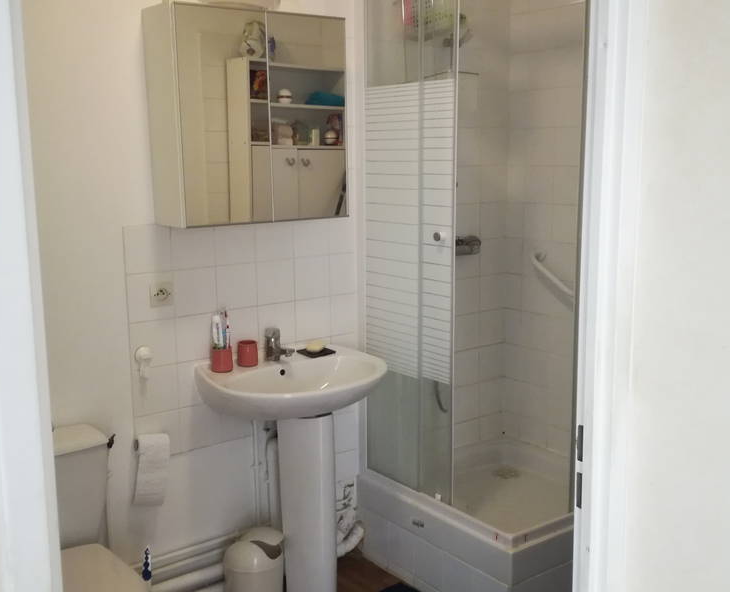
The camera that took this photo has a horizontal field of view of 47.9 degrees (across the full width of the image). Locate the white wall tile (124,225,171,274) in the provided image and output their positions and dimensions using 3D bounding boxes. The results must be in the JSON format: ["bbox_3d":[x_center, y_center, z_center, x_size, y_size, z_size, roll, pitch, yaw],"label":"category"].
[{"bbox_3d":[-0.672,-0.148,2.540,0.150,0.150,0.010,-8,12,-36],"label":"white wall tile"}]

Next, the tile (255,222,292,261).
[{"bbox_3d":[-0.310,-0.197,2.807,0.150,0.150,0.010,-8,12,-36],"label":"tile"}]

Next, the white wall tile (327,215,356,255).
[{"bbox_3d":[-0.068,-0.229,2.985,0.150,0.150,0.010,-8,12,-36],"label":"white wall tile"}]

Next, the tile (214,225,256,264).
[{"bbox_3d":[-0.427,-0.178,2.704,0.149,0.149,0.010,-8,13,-36],"label":"tile"}]

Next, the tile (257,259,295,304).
[{"bbox_3d":[-0.308,-0.048,2.832,0.150,0.150,0.010,-8,12,-36],"label":"tile"}]

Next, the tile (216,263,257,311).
[{"bbox_3d":[-0.427,-0.031,2.732,0.149,0.149,0.010,-8,13,-36],"label":"tile"}]

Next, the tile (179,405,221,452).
[{"bbox_3d":[-0.544,0.429,2.725,0.149,0.149,0.010,-8,13,-36],"label":"tile"}]

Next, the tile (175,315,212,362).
[{"bbox_3d":[-0.548,0.133,2.679,0.150,0.150,0.010,-8,12,-36],"label":"tile"}]

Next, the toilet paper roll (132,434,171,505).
[{"bbox_3d":[-0.665,0.534,2.577,0.100,0.220,0.095,-8,12,-36],"label":"toilet paper roll"}]

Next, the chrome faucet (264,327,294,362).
[{"bbox_3d":[-0.278,0.162,2.702,0.128,0.107,0.050,8,13,37],"label":"chrome faucet"}]

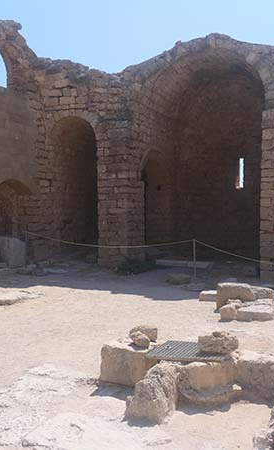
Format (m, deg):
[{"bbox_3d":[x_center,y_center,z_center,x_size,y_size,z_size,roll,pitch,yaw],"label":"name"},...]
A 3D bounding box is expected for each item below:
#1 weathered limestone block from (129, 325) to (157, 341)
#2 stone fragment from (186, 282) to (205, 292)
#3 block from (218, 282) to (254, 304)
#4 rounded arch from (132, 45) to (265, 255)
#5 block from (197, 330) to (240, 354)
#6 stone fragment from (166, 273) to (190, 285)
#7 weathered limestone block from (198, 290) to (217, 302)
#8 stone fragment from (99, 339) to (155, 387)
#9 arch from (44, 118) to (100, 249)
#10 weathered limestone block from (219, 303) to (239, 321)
[{"bbox_3d":[0.075,1.214,5.248,0.272,0.128,0.204,1,3,15],"label":"weathered limestone block"},{"bbox_3d":[1.249,1.330,9.978,0.384,0.142,0.307,1,3,15],"label":"stone fragment"},{"bbox_3d":[1.702,1.213,8.013,0.620,0.410,0.360,0,2,9],"label":"block"},{"bbox_3d":[1.793,-1.383,11.208,2.702,4.539,2.400,0,3,23],"label":"rounded arch"},{"bbox_3d":[0.711,1.020,4.138,0.360,0.150,0.230,-1,3,5],"label":"block"},{"bbox_3d":[0.823,1.067,9.331,0.440,0.190,0.330,0,3,23],"label":"stone fragment"},{"bbox_3d":[1.366,1.318,8.873,0.430,0.140,0.380,1,2,18],"label":"weathered limestone block"},{"bbox_3d":[-0.068,1.273,4.390,0.440,0.320,0.350,1,3,25],"label":"stone fragment"},{"bbox_3d":[-2.015,-1.202,14.149,1.680,3.980,0.900,1,2,18],"label":"arch"},{"bbox_3d":[1.487,1.405,7.596,0.268,0.231,0.242,1,3,15],"label":"weathered limestone block"}]

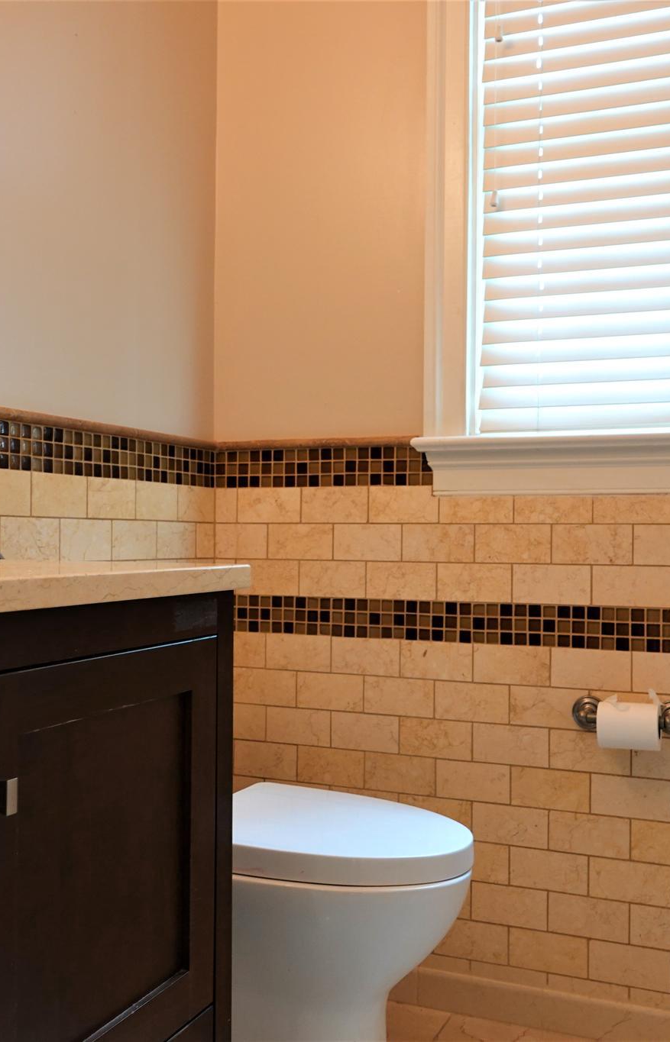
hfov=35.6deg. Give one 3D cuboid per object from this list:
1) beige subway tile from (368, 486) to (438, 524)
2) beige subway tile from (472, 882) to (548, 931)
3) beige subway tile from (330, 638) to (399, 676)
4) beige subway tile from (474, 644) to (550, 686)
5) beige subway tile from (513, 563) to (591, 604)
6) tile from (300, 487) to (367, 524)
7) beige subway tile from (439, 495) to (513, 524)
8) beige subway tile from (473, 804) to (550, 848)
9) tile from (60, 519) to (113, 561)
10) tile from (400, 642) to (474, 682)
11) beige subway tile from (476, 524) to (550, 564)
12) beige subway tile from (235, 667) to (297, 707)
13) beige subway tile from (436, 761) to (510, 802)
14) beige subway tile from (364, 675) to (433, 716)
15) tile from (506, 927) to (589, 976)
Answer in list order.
[{"bbox_3d":[0.141,-0.035,2.162,0.151,0.076,0.010,0,-1,22],"label":"beige subway tile"},{"bbox_3d":[0.346,0.760,2.058,0.152,0.077,0.010,0,-1,22],"label":"beige subway tile"},{"bbox_3d":[0.066,0.286,2.188,0.152,0.076,0.010,0,-1,22],"label":"beige subway tile"},{"bbox_3d":[0.352,0.287,2.078,0.152,0.076,0.010,0,-1,23],"label":"beige subway tile"},{"bbox_3d":[0.424,0.124,2.041,0.151,0.076,0.010,0,-1,22],"label":"beige subway tile"},{"bbox_3d":[0.001,-0.033,2.222,0.152,0.076,0.010,0,-1,22],"label":"tile"},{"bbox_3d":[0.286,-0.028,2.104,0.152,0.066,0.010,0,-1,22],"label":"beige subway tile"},{"bbox_3d":[0.349,0.602,2.065,0.152,0.076,0.010,0,-1,22],"label":"beige subway tile"},{"bbox_3d":[-0.455,0.035,1.898,0.010,0.076,0.152,0,-2,22],"label":"tile"},{"bbox_3d":[0.209,0.287,2.138,0.152,0.076,0.010,0,-1,23],"label":"tile"},{"bbox_3d":[0.358,0.046,2.091,0.152,0.076,0.010,0,-2,22],"label":"beige subway tile"},{"bbox_3d":[-0.149,0.360,2.270,0.151,0.076,0.010,0,-1,22],"label":"beige subway tile"},{"bbox_3d":[0.279,0.526,2.107,0.152,0.076,0.010,0,-2,22],"label":"beige subway tile"},{"bbox_3d":[0.137,0.363,2.153,0.152,0.077,0.010,0,-1,22],"label":"beige subway tile"},{"bbox_3d":[0.417,0.839,2.032,0.152,0.076,0.010,0,-1,22],"label":"tile"}]

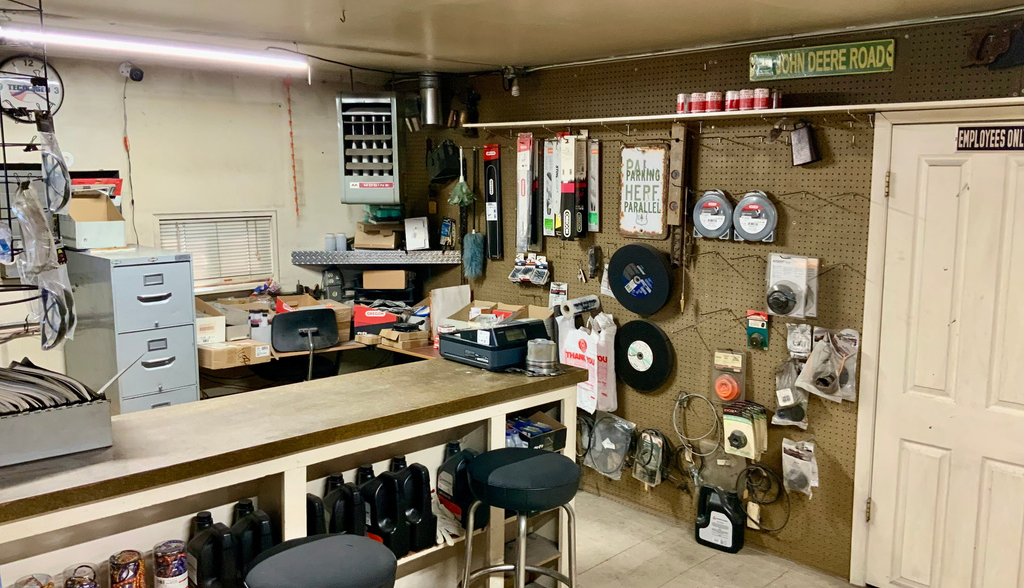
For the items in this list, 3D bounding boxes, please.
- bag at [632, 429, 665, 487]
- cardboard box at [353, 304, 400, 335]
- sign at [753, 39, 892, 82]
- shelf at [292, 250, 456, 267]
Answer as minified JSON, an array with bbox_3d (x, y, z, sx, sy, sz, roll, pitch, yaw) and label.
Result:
[{"bbox_3d":[0.653,0.783,4.107,0.130,0.246,0.070,7,10,44],"label":"bag"},{"bbox_3d":[-0.794,0.144,4.953,0.245,0.172,0.180,-2,8,-16],"label":"cardboard box"},{"bbox_3d":[1.224,-0.929,3.433,0.595,0.117,0.012,7,10,44],"label":"sign"},{"bbox_3d":[-0.800,-0.246,5.312,1.000,0.077,0.480,0,7,1],"label":"shelf"}]

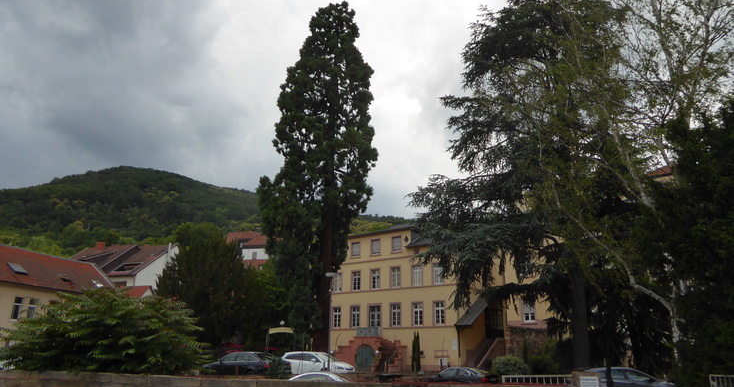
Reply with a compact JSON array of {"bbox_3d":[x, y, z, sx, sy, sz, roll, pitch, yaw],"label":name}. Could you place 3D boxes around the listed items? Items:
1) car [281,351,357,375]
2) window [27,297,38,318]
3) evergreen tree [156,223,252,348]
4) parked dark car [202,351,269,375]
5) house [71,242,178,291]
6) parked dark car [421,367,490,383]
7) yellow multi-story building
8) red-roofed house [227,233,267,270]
[{"bbox_3d":[-2.775,9.522,28.003,4.420,1.520,1.820,-10,-22,32],"label":"car"},{"bbox_3d":[-29.395,10.326,44.757,0.150,1.600,0.720,-13,-23,37],"label":"window"},{"bbox_3d":[-13.357,8.088,42.489,7.900,12.400,7.900,2,-18,0],"label":"evergreen tree"},{"bbox_3d":[-5.997,8.491,24.942,4.680,1.440,1.830,-10,-22,31],"label":"parked dark car"},{"bbox_3d":[-32.656,15.374,71.285,21.000,12.500,11.000,-13,-23,37],"label":"house"},{"bbox_3d":[5.242,10.778,29.349,4.500,1.420,1.760,-13,-23,38],"label":"parked dark car"},{"bbox_3d":[5.729,12.477,58.072,18.500,14.600,16.000,-12,-23,36],"label":"yellow multi-story building"},{"bbox_3d":[-27.917,15.673,123.052,14.000,12.500,11.000,6,-19,-14],"label":"red-roofed house"}]

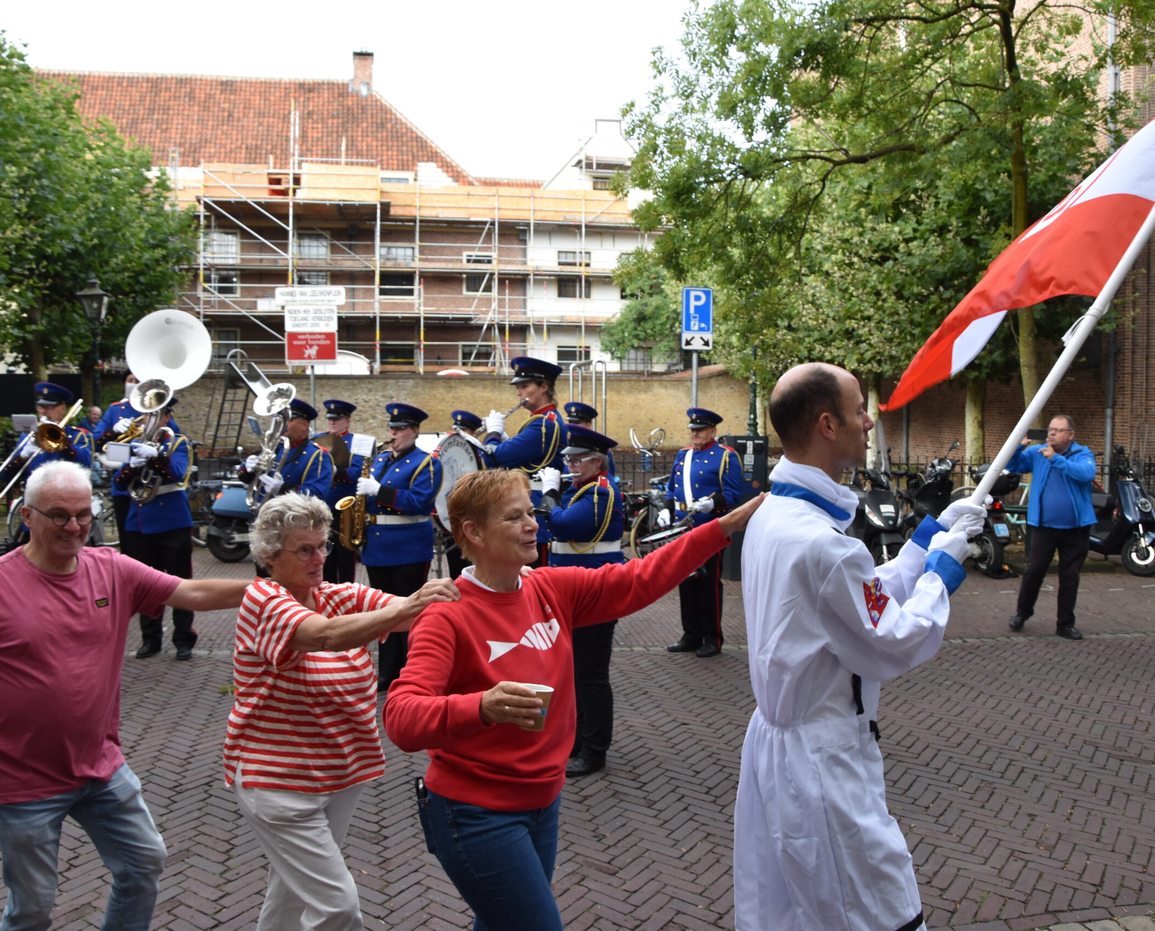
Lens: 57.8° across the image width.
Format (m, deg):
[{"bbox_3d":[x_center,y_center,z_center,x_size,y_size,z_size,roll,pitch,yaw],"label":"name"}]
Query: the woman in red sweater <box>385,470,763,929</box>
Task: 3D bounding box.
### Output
[{"bbox_3d":[-0.023,0.785,2.399,0.540,1.570,0.850,-2,4,-45],"label":"woman in red sweater"}]

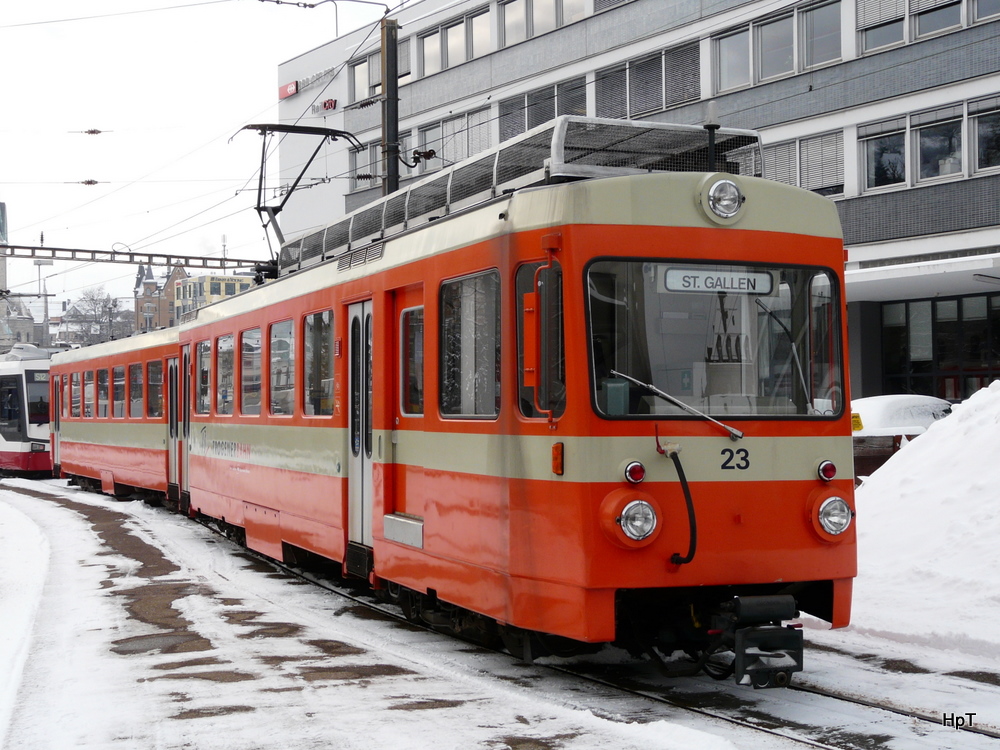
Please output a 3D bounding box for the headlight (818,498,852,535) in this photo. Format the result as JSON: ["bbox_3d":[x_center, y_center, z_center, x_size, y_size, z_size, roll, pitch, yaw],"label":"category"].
[{"bbox_3d":[2.166,0.916,9.228,0.245,0.245,0.110,1,-2,-22],"label":"headlight"}]

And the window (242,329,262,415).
[{"bbox_3d":[-2.994,-0.026,17.027,0.060,0.993,1.180,1,-2,-22],"label":"window"}]

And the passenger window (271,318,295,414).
[{"bbox_3d":[-2.399,-0.067,15.571,0.060,0.992,1.130,1,-2,-22],"label":"passenger window"}]

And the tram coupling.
[{"bbox_3d":[1.596,1.639,8.704,0.430,0.540,0.400,1,-2,-22],"label":"tram coupling"}]

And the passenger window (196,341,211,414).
[{"bbox_3d":[-4.172,0.046,19.910,0.060,1.008,1.120,1,-2,-22],"label":"passenger window"}]

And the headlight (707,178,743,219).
[{"bbox_3d":[1.444,-1.137,9.172,0.245,0.245,0.110,1,-2,-22],"label":"headlight"}]

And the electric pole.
[{"bbox_3d":[-1.713,-1.573,22.193,0.220,8.090,0.220,1,-2,-28],"label":"electric pole"}]

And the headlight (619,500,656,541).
[{"bbox_3d":[0.835,0.892,8.685,0.245,0.245,0.110,1,-2,-22],"label":"headlight"}]

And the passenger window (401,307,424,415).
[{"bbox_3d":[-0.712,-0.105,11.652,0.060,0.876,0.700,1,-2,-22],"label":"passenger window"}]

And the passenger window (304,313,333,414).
[{"bbox_3d":[-1.816,-0.099,14.144,0.060,1.015,1.110,1,-2,-22],"label":"passenger window"}]

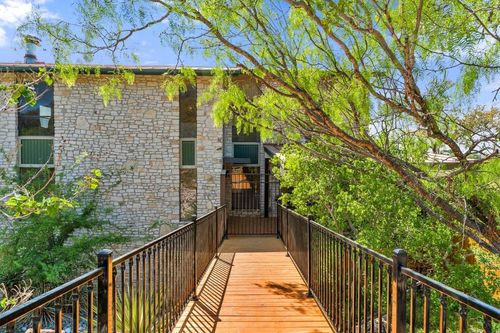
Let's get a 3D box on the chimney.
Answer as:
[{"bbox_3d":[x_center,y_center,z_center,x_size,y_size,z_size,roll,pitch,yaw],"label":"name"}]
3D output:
[{"bbox_3d":[-7.589,-4.038,11.600,0.500,1.040,0.500,0,-2,-3],"label":"chimney"}]

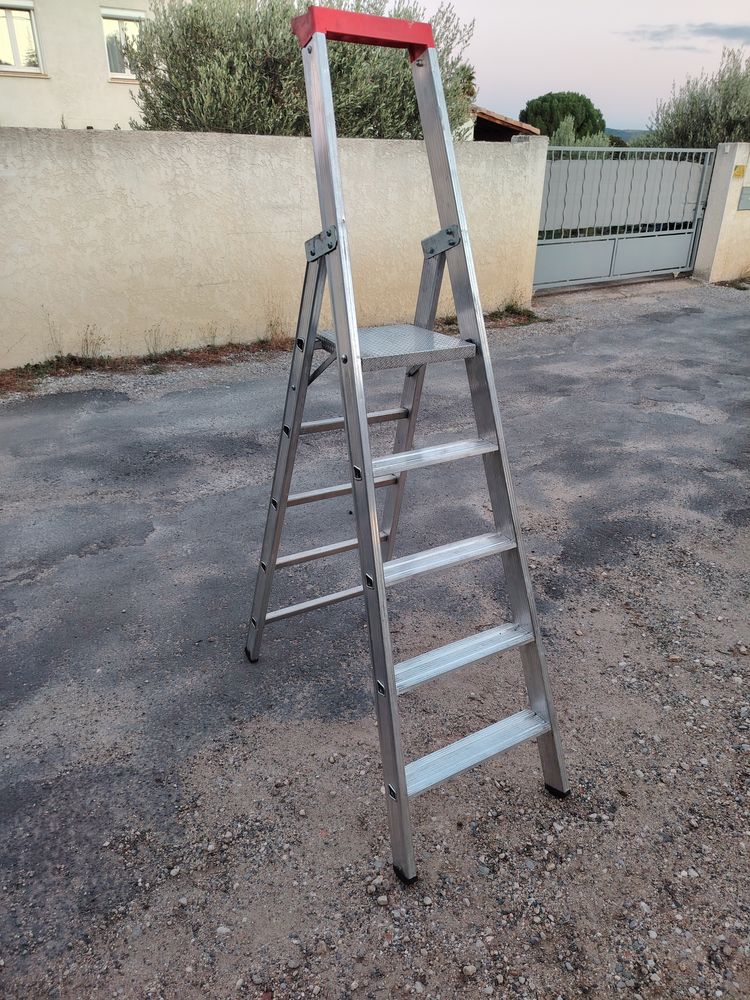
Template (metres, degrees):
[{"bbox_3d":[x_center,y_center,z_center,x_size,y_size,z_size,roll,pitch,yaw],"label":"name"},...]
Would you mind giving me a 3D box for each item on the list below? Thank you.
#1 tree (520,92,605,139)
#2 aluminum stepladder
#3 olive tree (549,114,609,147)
[{"bbox_3d":[13.085,-25.869,50.033,5.955,6.305,5.955,6,26,12],"label":"tree"},{"bbox_3d":[0.045,-0.159,1.762,0.534,1.817,1.032,-14,29,-28],"label":"aluminum stepladder"},{"bbox_3d":[8.406,-14.444,29.546,2.700,3.474,2.700,6,26,13],"label":"olive tree"}]

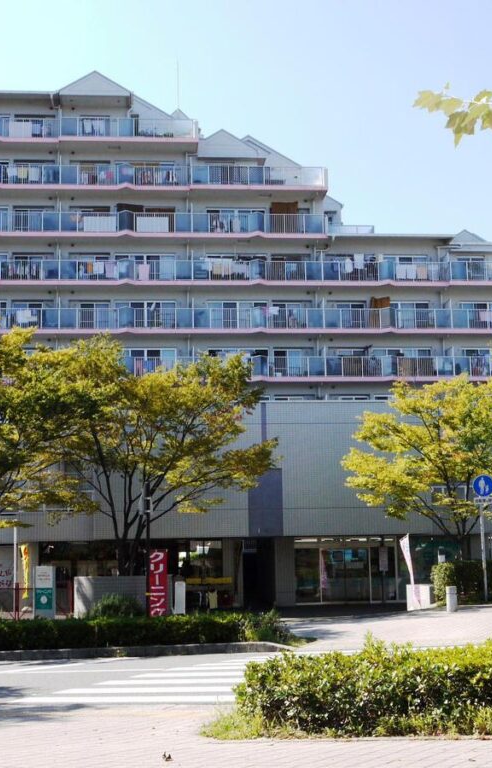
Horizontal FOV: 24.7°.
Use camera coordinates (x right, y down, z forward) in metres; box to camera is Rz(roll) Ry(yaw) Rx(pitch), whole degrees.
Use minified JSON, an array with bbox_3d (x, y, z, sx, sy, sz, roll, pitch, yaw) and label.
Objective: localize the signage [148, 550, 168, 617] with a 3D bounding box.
[{"bbox_3d":[-2.121,4.938,27.569,0.440,1.690,0.060,-1,-9,-3],"label":"signage"}]

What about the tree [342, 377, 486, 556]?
[{"bbox_3d":[5.562,3.449,36.907,4.740,7.480,4.740,-1,-9,0],"label":"tree"}]

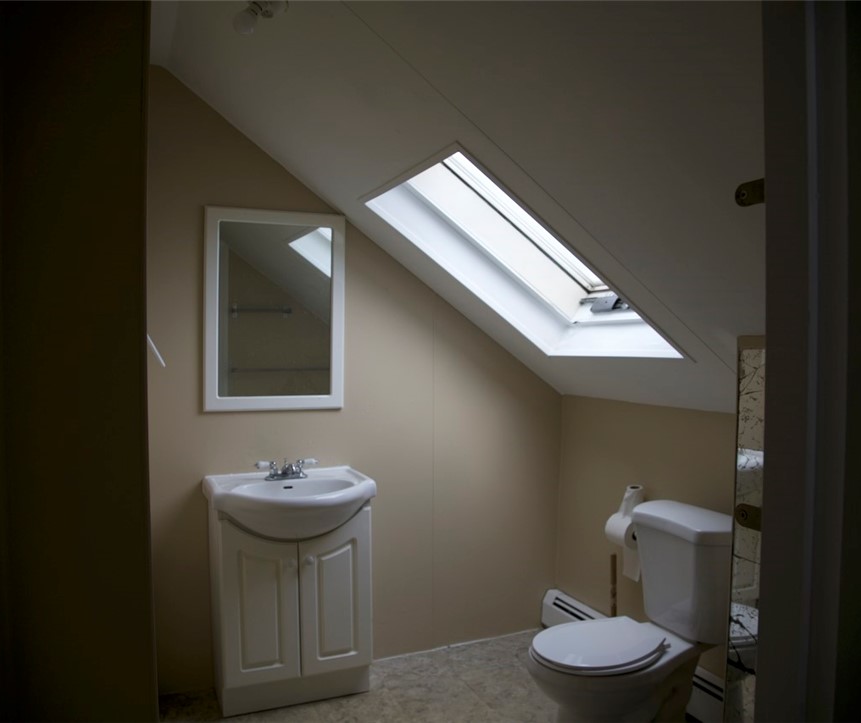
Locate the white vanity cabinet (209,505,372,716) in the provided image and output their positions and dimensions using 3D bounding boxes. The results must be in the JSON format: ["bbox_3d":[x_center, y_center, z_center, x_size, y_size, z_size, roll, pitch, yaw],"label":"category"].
[{"bbox_3d":[-0.523,0.893,2.715,0.548,0.720,0.267,0,1,-24],"label":"white vanity cabinet"}]

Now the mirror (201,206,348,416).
[{"bbox_3d":[-0.596,-0.195,2.791,0.540,0.765,0.030,0,1,-24],"label":"mirror"}]

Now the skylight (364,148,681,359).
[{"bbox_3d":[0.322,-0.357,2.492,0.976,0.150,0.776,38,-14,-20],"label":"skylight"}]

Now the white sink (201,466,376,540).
[{"bbox_3d":[-0.489,0.529,2.608,0.606,0.208,0.477,0,1,-24],"label":"white sink"}]

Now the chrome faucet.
[{"bbox_3d":[-0.535,0.405,2.739,0.246,0.072,0.117,0,1,-24],"label":"chrome faucet"}]

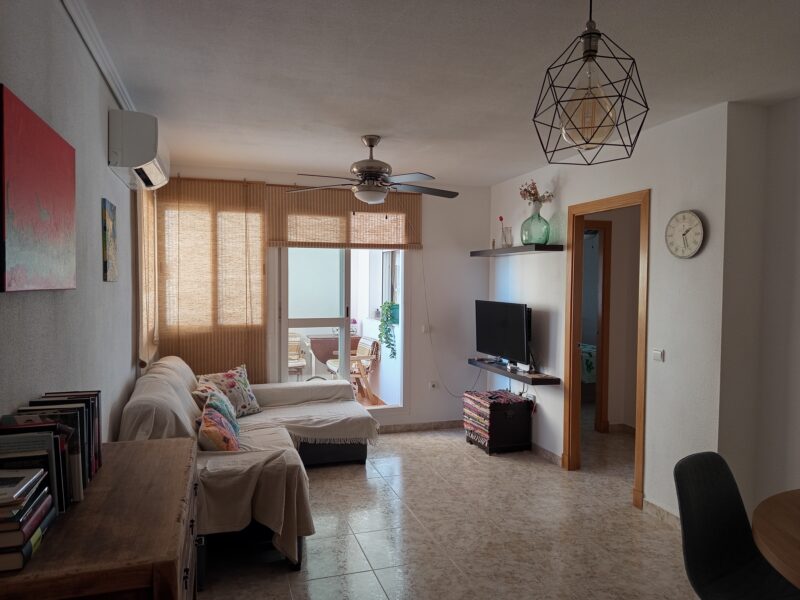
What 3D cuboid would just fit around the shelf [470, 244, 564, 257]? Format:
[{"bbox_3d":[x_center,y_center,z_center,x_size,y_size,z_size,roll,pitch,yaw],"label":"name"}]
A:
[{"bbox_3d":[1.027,-0.444,5.078,0.265,0.047,1.220,0,2,-18],"label":"shelf"}]

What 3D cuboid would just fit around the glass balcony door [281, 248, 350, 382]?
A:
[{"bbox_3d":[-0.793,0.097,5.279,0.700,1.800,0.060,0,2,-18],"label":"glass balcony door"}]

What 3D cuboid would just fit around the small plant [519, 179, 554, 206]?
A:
[{"bbox_3d":[1.146,-0.908,4.686,0.250,0.240,0.280,0,2,-18],"label":"small plant"}]

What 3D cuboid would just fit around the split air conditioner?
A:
[{"bbox_3d":[-1.468,-0.830,3.166,0.230,0.290,0.690,0,2,-18],"label":"split air conditioner"}]

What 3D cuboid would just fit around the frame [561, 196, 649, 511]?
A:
[{"bbox_3d":[1.534,0.319,4.106,0.125,2.120,0.920,0,2,-18],"label":"frame"}]

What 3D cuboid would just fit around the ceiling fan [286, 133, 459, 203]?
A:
[{"bbox_3d":[-0.186,-0.892,3.833,1.280,0.460,1.280,0,2,-18],"label":"ceiling fan"}]

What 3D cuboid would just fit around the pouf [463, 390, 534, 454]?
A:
[{"bbox_3d":[0.904,1.113,5.133,0.450,0.460,0.530,0,2,-18],"label":"pouf"}]

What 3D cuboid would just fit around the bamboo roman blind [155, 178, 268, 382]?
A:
[{"bbox_3d":[-1.636,-0.136,4.908,0.930,1.870,0.050,0,2,-18],"label":"bamboo roman blind"}]

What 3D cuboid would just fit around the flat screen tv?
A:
[{"bbox_3d":[0.959,0.286,5.181,0.075,0.530,0.900,0,2,-20],"label":"flat screen tv"}]

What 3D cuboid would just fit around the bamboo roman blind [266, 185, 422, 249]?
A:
[{"bbox_3d":[-0.489,-0.776,5.254,1.510,0.550,0.060,0,2,-18],"label":"bamboo roman blind"}]

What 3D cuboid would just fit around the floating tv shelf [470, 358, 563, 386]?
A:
[{"bbox_3d":[1.012,0.653,5.127,0.265,0.050,1.220,0,2,-18],"label":"floating tv shelf"}]

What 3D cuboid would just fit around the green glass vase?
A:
[{"bbox_3d":[1.149,-0.643,4.696,0.245,0.390,0.245,0,2,-18],"label":"green glass vase"}]

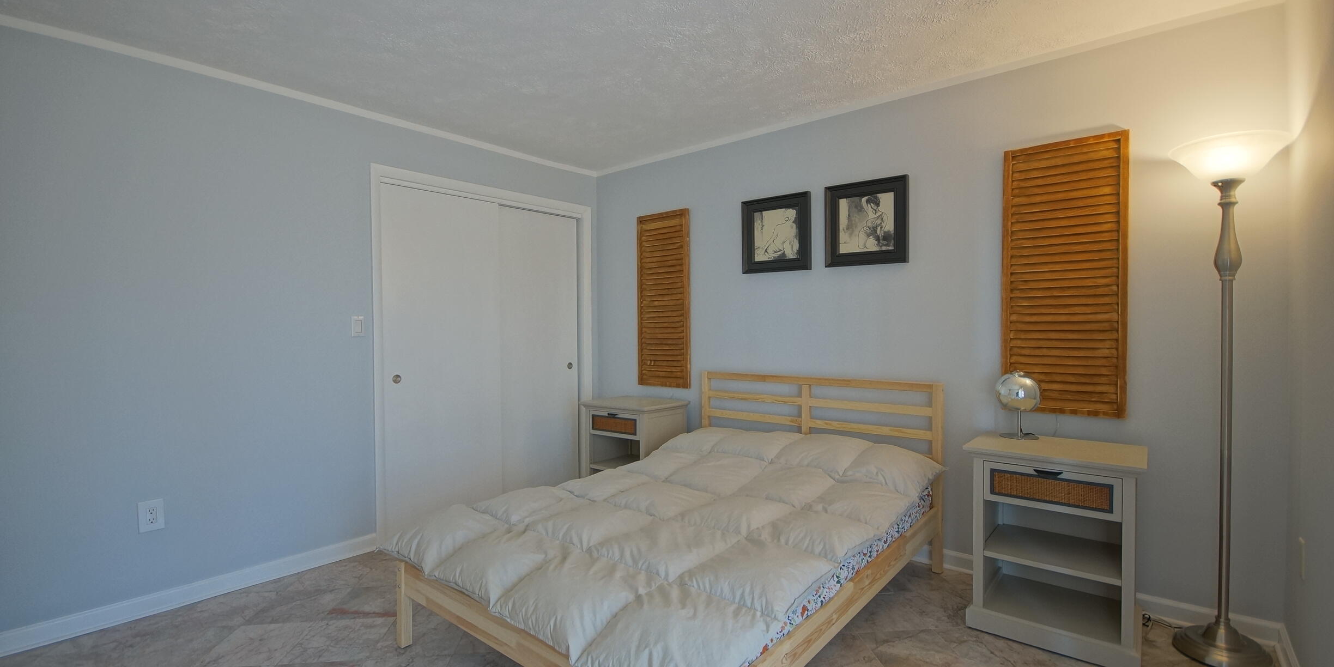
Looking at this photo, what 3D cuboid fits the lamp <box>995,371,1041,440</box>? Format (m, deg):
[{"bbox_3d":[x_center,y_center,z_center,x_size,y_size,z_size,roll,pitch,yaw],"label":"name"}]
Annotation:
[{"bbox_3d":[1.512,0.307,2.379,0.160,0.280,0.160,0,1,39],"label":"lamp"}]

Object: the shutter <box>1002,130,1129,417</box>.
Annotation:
[{"bbox_3d":[1.742,-0.241,2.445,0.445,1.193,0.030,0,1,39],"label":"shutter"}]

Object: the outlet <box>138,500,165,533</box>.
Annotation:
[{"bbox_3d":[-2.199,0.778,2.368,0.010,0.127,0.081,0,1,42],"label":"outlet"}]

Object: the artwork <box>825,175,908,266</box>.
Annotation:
[{"bbox_3d":[1.068,-0.592,2.985,0.432,0.449,0.030,0,1,39],"label":"artwork"}]

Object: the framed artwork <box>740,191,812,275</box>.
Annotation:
[{"bbox_3d":[0.651,-0.591,3.323,0.443,0.446,0.030,0,1,39],"label":"framed artwork"}]

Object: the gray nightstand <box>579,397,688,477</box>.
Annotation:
[{"bbox_3d":[-0.207,0.804,3.603,0.553,0.722,0.420,0,1,39],"label":"gray nightstand"}]

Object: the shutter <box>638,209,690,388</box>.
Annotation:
[{"bbox_3d":[-0.025,-0.232,3.877,0.444,1.210,0.030,0,1,39],"label":"shutter"}]

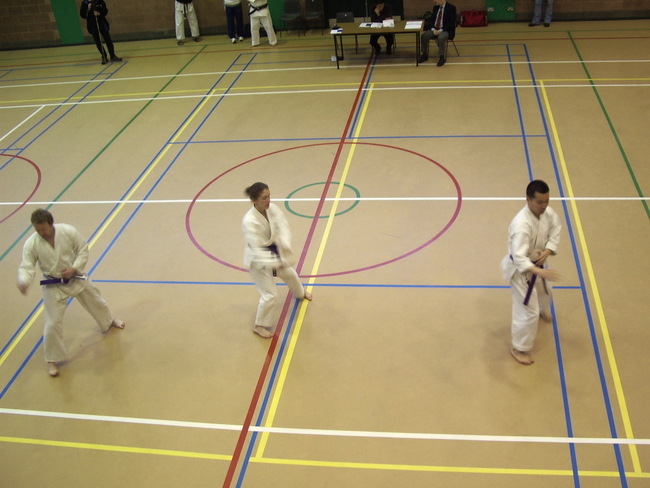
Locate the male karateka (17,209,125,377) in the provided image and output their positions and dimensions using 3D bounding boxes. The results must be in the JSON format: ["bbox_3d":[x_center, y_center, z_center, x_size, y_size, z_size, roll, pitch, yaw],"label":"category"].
[{"bbox_3d":[-2.605,0.386,7.055,0.920,1.730,0.600,-18,34,-17],"label":"male karateka"}]

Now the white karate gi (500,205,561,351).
[{"bbox_3d":[1.930,0.283,6.582,0.620,1.410,0.520,-22,35,-23],"label":"white karate gi"}]

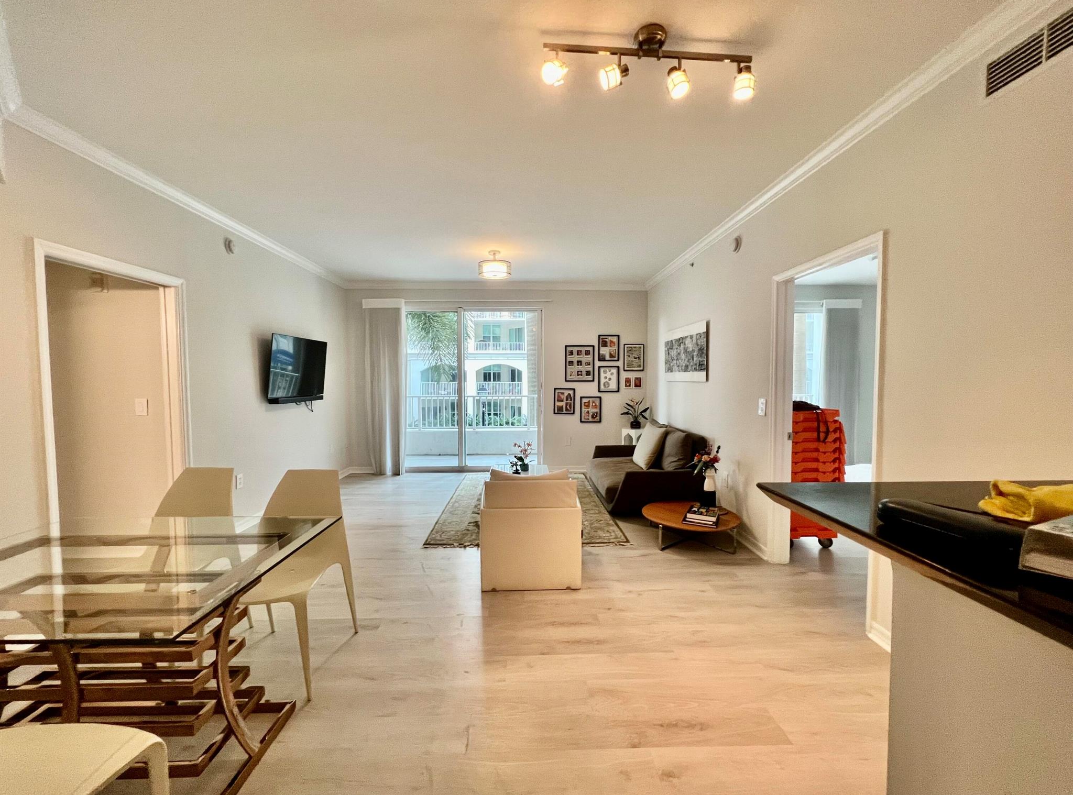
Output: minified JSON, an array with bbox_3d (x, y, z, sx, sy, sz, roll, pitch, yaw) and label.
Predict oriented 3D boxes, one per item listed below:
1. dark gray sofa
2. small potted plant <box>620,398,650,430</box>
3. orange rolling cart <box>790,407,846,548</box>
[{"bbox_3d":[1.185,0.755,4.862,0.938,0.807,1.573,0,3,-2],"label":"dark gray sofa"},{"bbox_3d":[1.421,0.233,5.813,0.424,0.450,0.343,0,2,-2],"label":"small potted plant"},{"bbox_3d":[2.165,0.648,3.534,0.535,1.141,0.697,0,2,-2],"label":"orange rolling cart"}]

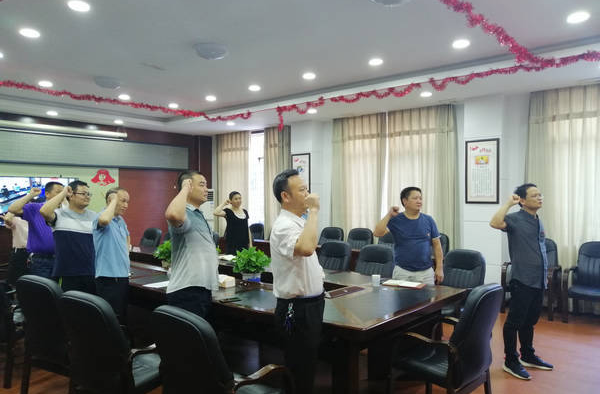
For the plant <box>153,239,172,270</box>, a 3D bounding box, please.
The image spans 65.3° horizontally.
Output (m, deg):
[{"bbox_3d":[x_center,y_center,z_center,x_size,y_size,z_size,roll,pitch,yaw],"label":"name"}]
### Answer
[{"bbox_3d":[-1.615,0.734,5.751,0.380,0.400,0.380,0,0,41],"label":"plant"}]

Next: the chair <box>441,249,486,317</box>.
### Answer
[{"bbox_3d":[1.701,1.085,5.120,0.600,0.970,0.660,0,0,41],"label":"chair"}]

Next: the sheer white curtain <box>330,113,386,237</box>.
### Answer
[{"bbox_3d":[1.085,-0.015,8.814,1.270,3.040,0.150,0,0,41],"label":"sheer white curtain"}]

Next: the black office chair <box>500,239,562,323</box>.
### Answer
[{"bbox_3d":[3.176,1.066,6.392,0.600,0.980,0.630,0,0,41],"label":"black office chair"}]

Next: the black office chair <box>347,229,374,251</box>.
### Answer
[{"bbox_3d":[0.900,1.058,8.347,0.600,0.980,0.630,0,0,41],"label":"black office chair"}]

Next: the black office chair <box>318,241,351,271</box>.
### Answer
[{"bbox_3d":[0.273,1.082,6.052,0.600,0.970,0.660,0,0,41],"label":"black office chair"}]

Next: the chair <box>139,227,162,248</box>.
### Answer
[{"bbox_3d":[-2.838,1.065,8.486,0.600,0.980,0.630,0,0,41],"label":"chair"}]

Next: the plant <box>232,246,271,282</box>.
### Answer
[{"bbox_3d":[-0.487,0.692,4.701,0.380,0.390,0.380,0,0,0],"label":"plant"}]

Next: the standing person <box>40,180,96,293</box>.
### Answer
[{"bbox_3d":[-2.084,0.719,4.250,0.380,1.720,0.580,0,0,32],"label":"standing person"}]

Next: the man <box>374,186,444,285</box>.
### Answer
[{"bbox_3d":[1.111,0.730,4.750,0.660,1.680,0.400,0,0,-34],"label":"man"}]

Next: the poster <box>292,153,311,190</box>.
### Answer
[{"bbox_3d":[0.031,-0.379,9.503,0.490,0.980,0.030,0,0,41],"label":"poster"}]

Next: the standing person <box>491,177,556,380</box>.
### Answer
[{"bbox_3d":[2.030,0.720,4.250,0.620,1.710,0.440,0,0,-37],"label":"standing person"}]

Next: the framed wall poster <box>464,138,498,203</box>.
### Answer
[{"bbox_3d":[2.739,-0.380,7.042,0.510,0.950,0.030,0,0,41],"label":"framed wall poster"}]

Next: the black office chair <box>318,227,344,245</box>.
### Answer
[{"bbox_3d":[0.470,1.057,8.722,0.600,0.980,0.630,0,0,41],"label":"black office chair"}]

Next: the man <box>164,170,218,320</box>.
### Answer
[{"bbox_3d":[-0.742,0.712,3.200,0.360,1.740,0.540,0,0,20],"label":"man"}]

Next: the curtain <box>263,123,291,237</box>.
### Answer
[{"bbox_3d":[-0.501,0.002,10.019,0.793,2.980,0.160,0,0,41],"label":"curtain"}]

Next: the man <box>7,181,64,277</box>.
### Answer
[{"bbox_3d":[-2.674,0.713,4.800,0.450,1.730,0.620,0,0,32],"label":"man"}]

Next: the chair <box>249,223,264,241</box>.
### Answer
[{"bbox_3d":[-1.153,1.063,10.074,0.600,0.970,0.660,0,0,41],"label":"chair"}]

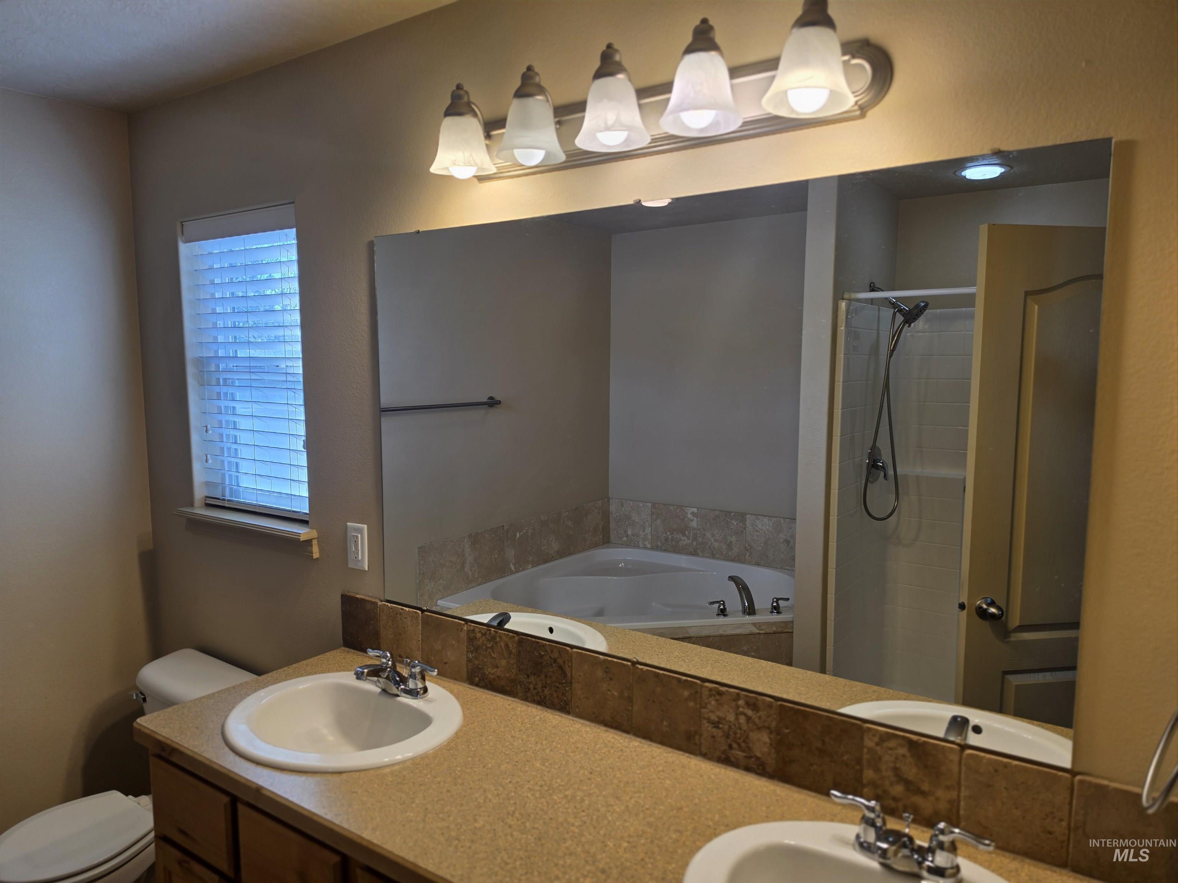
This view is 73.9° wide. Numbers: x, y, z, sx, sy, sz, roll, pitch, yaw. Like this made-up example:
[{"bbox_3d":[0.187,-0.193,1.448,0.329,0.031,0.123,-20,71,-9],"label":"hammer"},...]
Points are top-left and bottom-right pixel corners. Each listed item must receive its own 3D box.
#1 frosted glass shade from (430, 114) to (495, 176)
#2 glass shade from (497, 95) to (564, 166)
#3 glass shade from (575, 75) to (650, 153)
[{"bbox_3d":[-0.257,-0.610,1.597,0.137,0.104,0.137,0,6,0],"label":"frosted glass shade"},{"bbox_3d":[-0.110,-0.601,1.500,0.137,0.104,0.137,0,6,0],"label":"glass shade"},{"bbox_3d":[0.043,-0.591,1.400,0.137,0.104,0.137,0,6,0],"label":"glass shade"}]

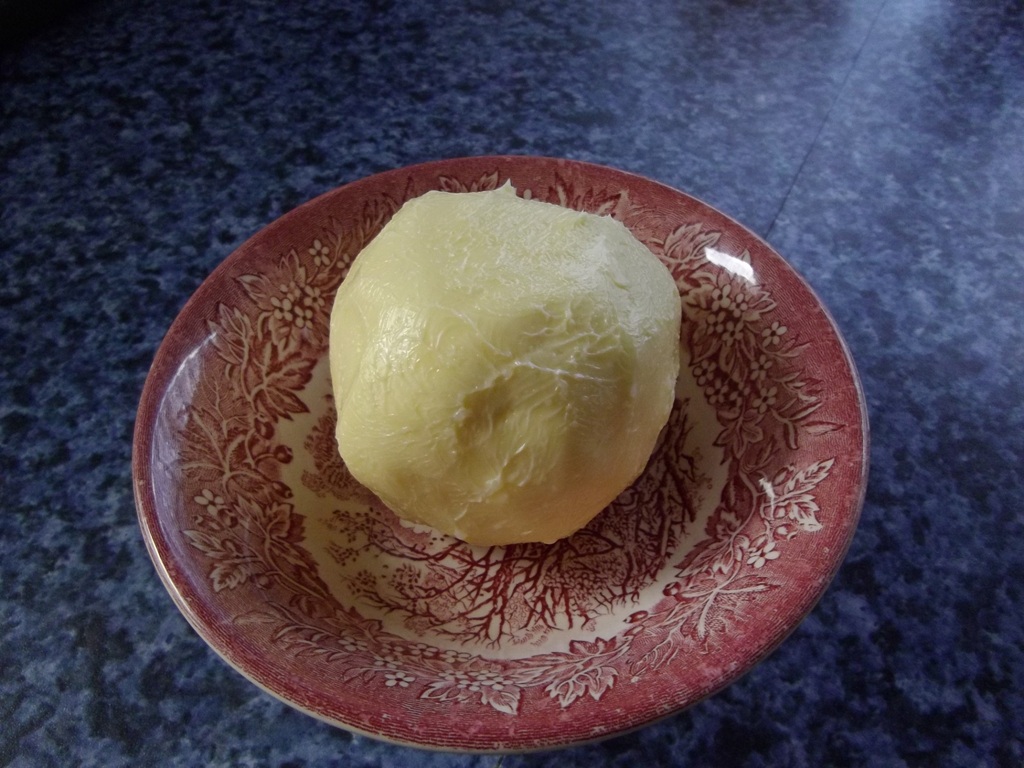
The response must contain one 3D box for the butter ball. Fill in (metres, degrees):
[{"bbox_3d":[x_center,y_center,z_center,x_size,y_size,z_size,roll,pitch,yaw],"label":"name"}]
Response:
[{"bbox_3d":[-0.002,-0.004,0.194,0.084,0.080,0.085,0,52,0],"label":"butter ball"}]

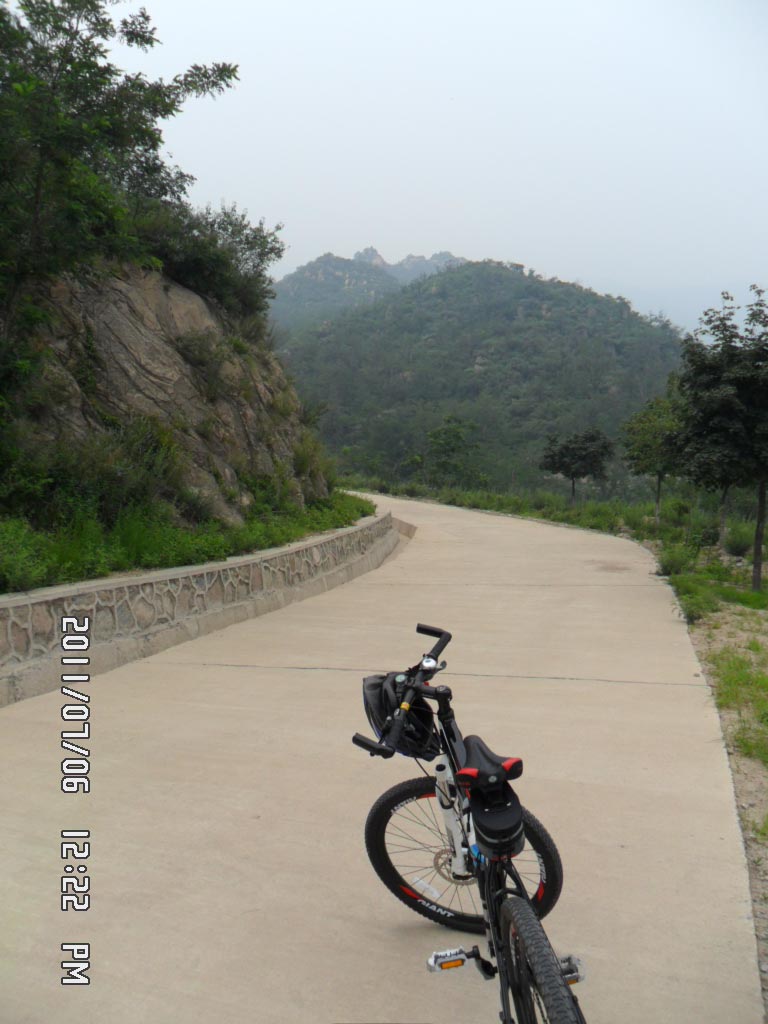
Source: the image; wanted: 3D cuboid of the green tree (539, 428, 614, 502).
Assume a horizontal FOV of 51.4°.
[{"bbox_3d":[8.195,-1.894,34.000,3.200,3.320,3.000,1,3,0],"label":"green tree"}]

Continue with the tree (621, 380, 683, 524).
[{"bbox_3d":[7.847,-1.627,23.000,2.100,4.030,2.100,1,3,0],"label":"tree"}]

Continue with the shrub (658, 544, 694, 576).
[{"bbox_3d":[4.416,0.735,12.100,0.580,0.480,0.560,1,3,0],"label":"shrub"}]

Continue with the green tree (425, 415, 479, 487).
[{"bbox_3d":[3.859,-3.254,46.000,3.400,4.720,3.200,1,3,0],"label":"green tree"}]

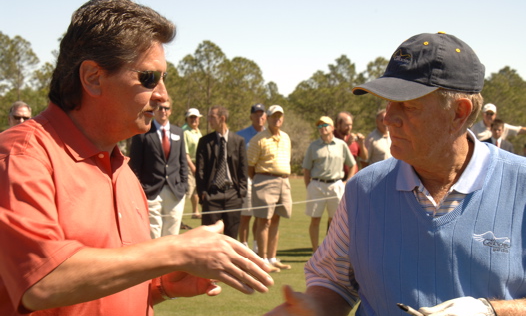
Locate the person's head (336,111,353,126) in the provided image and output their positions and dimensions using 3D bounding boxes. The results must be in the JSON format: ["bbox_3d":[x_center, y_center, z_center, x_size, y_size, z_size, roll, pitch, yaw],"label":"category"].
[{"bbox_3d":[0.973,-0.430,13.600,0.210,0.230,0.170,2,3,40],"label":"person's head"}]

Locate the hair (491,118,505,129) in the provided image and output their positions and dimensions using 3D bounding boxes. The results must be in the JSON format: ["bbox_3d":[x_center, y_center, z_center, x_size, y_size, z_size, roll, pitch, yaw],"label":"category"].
[{"bbox_3d":[2.866,-0.415,13.900,0.165,0.135,0.185,0,2,2],"label":"hair"}]

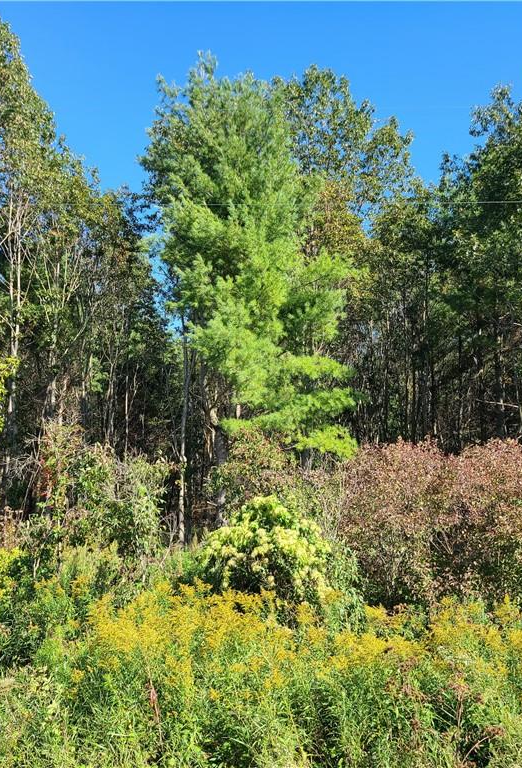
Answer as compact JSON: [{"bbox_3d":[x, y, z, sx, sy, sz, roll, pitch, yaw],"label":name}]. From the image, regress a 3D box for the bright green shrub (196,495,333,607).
[{"bbox_3d":[0.046,2.230,10.000,1.800,1.600,1.650,0,-3,0],"label":"bright green shrub"}]

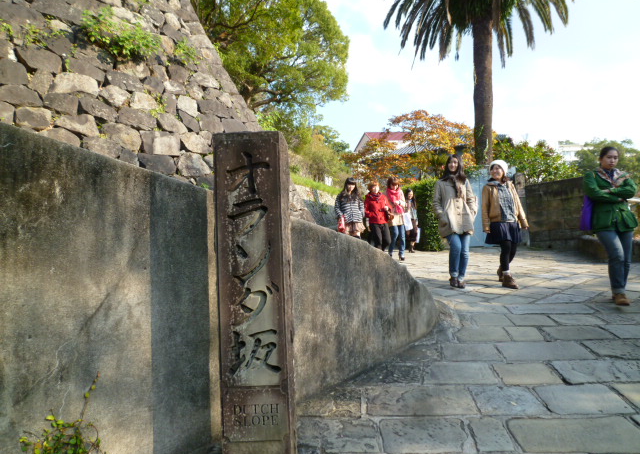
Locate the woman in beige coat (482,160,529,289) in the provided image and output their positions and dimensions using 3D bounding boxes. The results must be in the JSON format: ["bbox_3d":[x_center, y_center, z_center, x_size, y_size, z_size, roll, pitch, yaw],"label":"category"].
[{"bbox_3d":[2.299,-0.037,5.500,0.510,1.580,0.400,-2,-2,-5],"label":"woman in beige coat"}]

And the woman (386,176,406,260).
[{"bbox_3d":[1.466,-0.153,8.500,0.450,1.610,0.370,-1,-2,-14],"label":"woman"}]

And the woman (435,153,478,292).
[{"bbox_3d":[1.655,-0.061,5.400,0.490,1.610,0.340,-2,-2,0],"label":"woman"}]

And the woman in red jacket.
[{"bbox_3d":[1.108,-0.095,8.400,0.470,1.560,0.380,-1,-2,-18],"label":"woman in red jacket"}]

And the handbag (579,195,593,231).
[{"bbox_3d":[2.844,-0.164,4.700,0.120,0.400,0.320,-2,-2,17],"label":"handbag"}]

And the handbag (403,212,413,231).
[{"bbox_3d":[1.745,-0.099,8.750,0.240,0.370,0.120,-1,-2,-21],"label":"handbag"}]

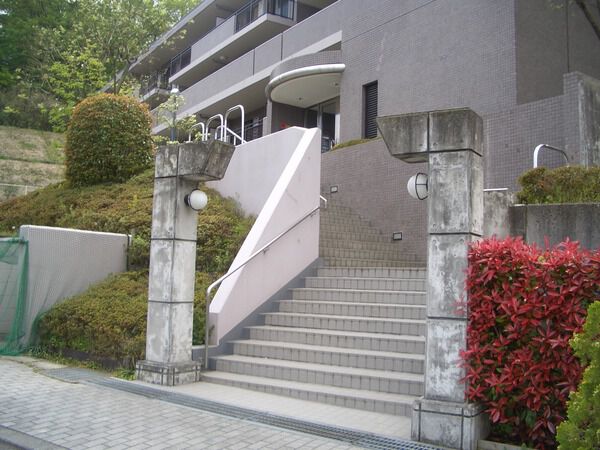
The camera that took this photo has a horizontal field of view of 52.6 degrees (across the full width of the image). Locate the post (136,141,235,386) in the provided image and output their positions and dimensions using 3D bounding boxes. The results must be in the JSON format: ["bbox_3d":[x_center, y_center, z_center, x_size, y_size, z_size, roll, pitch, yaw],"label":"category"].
[{"bbox_3d":[-1.182,0.405,6.391,0.867,2.476,0.471,-1,-5,33],"label":"post"}]

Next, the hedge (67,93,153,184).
[{"bbox_3d":[-3.980,-1.757,12.600,1.800,2.000,1.750,3,-5,-18],"label":"hedge"}]

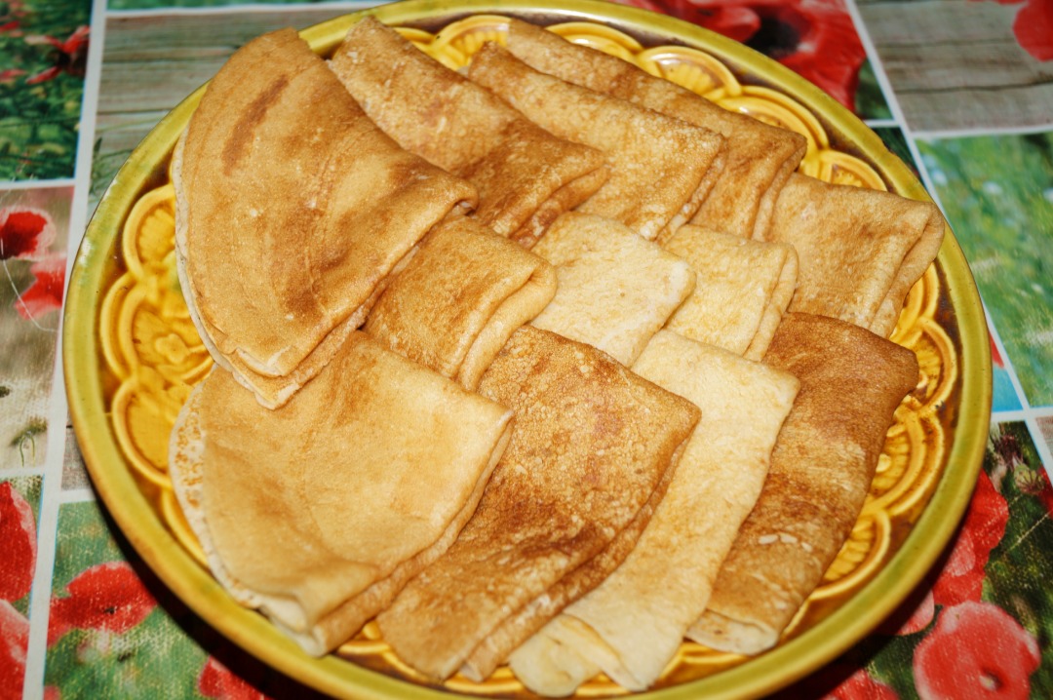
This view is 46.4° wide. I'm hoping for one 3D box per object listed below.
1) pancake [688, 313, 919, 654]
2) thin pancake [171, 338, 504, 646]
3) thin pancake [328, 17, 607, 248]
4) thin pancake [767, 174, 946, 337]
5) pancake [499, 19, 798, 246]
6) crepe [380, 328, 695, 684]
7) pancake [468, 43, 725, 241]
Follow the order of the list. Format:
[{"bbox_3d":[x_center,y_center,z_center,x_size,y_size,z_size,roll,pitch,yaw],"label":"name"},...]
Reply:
[{"bbox_3d":[0.089,0.048,0.417,0.054,0.019,0.128,25,57,13],"label":"pancake"},{"bbox_3d":[-0.071,0.036,0.407,0.106,0.024,0.106,30,59,17],"label":"thin pancake"},{"bbox_3d":[-0.033,-0.086,0.495,0.130,0.022,0.068,30,58,16],"label":"thin pancake"},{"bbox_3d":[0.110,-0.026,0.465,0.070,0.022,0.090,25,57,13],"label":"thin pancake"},{"bbox_3d":[0.035,-0.085,0.505,0.139,0.020,0.066,25,57,13],"label":"pancake"},{"bbox_3d":[0.000,0.054,0.401,0.080,0.021,0.120,25,57,13],"label":"crepe"},{"bbox_3d":[0.015,-0.080,0.497,0.113,0.021,0.068,25,57,13],"label":"pancake"}]

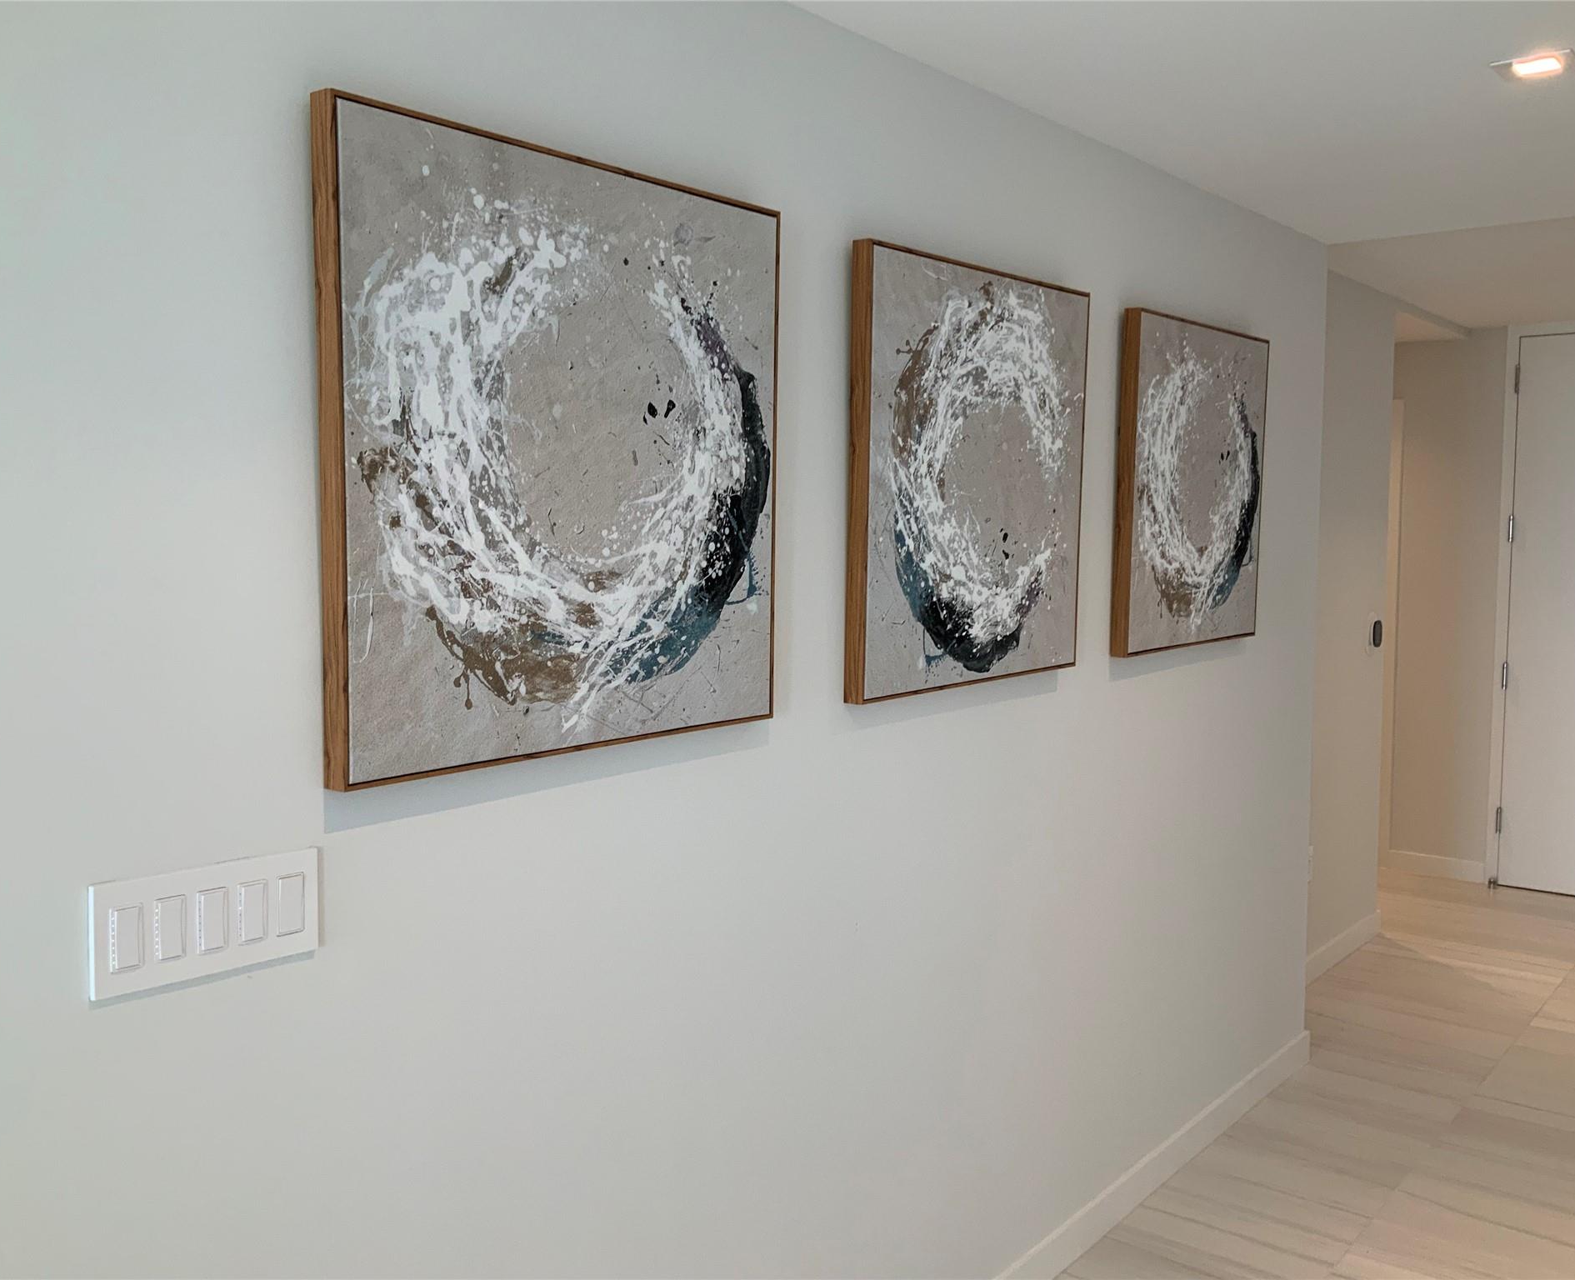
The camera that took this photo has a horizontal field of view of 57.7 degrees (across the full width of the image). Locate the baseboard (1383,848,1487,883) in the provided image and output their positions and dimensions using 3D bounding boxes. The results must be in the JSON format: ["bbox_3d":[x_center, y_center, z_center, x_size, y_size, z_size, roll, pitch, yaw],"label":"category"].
[{"bbox_3d":[3.038,1.066,6.715,0.435,0.096,0.016,5,7,38],"label":"baseboard"}]

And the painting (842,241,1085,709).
[{"bbox_3d":[0.354,-0.296,2.647,0.040,0.760,0.760,5,7,38],"label":"painting"}]

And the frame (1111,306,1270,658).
[{"bbox_3d":[0.981,-0.365,3.431,0.040,0.760,0.760,5,7,38],"label":"frame"}]

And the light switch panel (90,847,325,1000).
[{"bbox_3d":[-0.611,0.297,1.518,0.011,0.118,0.254,5,7,38],"label":"light switch panel"}]

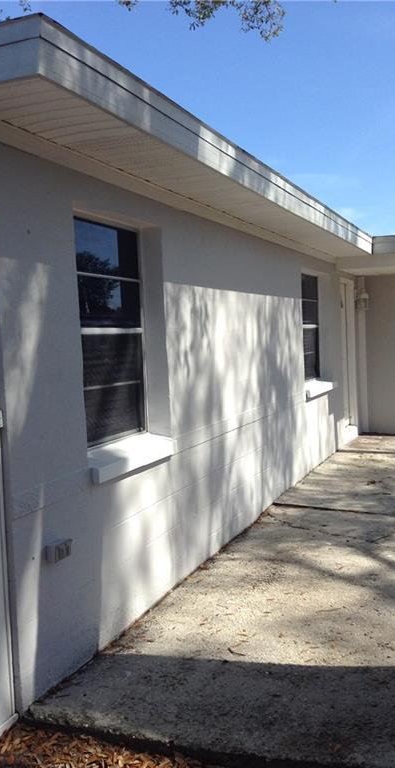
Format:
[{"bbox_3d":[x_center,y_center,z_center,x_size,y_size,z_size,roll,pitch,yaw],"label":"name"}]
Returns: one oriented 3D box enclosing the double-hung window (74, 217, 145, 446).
[{"bbox_3d":[-0.514,-0.280,3.978,0.073,1.190,0.911,-1,4,22],"label":"double-hung window"}]

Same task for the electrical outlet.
[{"bbox_3d":[-0.611,0.730,3.220,0.057,0.074,0.123,-1,4,22],"label":"electrical outlet"}]

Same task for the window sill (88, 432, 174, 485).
[{"bbox_3d":[-0.381,0.388,3.969,0.192,0.117,0.937,-1,4,22],"label":"window sill"}]

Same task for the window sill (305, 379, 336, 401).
[{"bbox_3d":[1.297,0.045,8.041,0.192,0.117,1.254,-1,4,22],"label":"window sill"}]

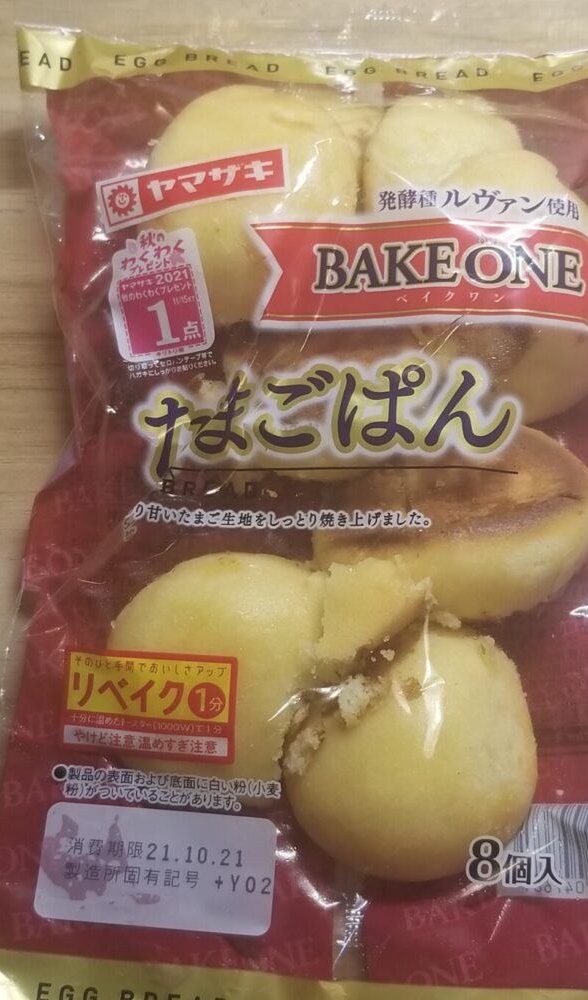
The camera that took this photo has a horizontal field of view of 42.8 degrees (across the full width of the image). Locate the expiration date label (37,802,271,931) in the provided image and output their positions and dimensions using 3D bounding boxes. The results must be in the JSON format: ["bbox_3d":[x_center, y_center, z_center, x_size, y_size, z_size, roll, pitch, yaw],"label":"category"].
[{"bbox_3d":[-0.036,0.097,0.197,0.062,0.002,0.029,4,81,1],"label":"expiration date label"}]

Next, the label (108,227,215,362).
[{"bbox_3d":[-0.036,-0.056,0.206,0.025,0.004,0.036,-11,78,10],"label":"label"}]

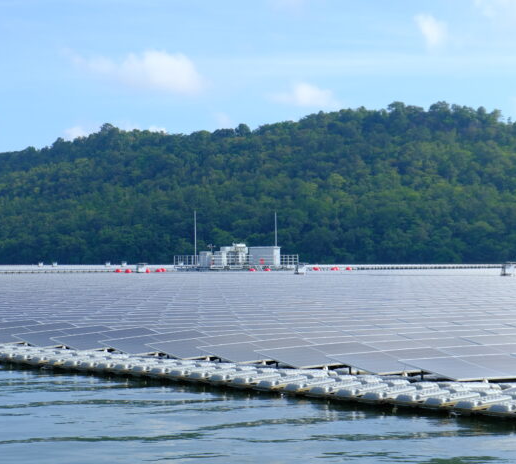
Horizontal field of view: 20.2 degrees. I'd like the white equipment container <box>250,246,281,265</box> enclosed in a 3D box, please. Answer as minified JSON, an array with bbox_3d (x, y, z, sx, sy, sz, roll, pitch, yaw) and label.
[{"bbox_3d":[0.810,2.900,170.000,3.100,2.300,2.300,0,-1,19],"label":"white equipment container"}]

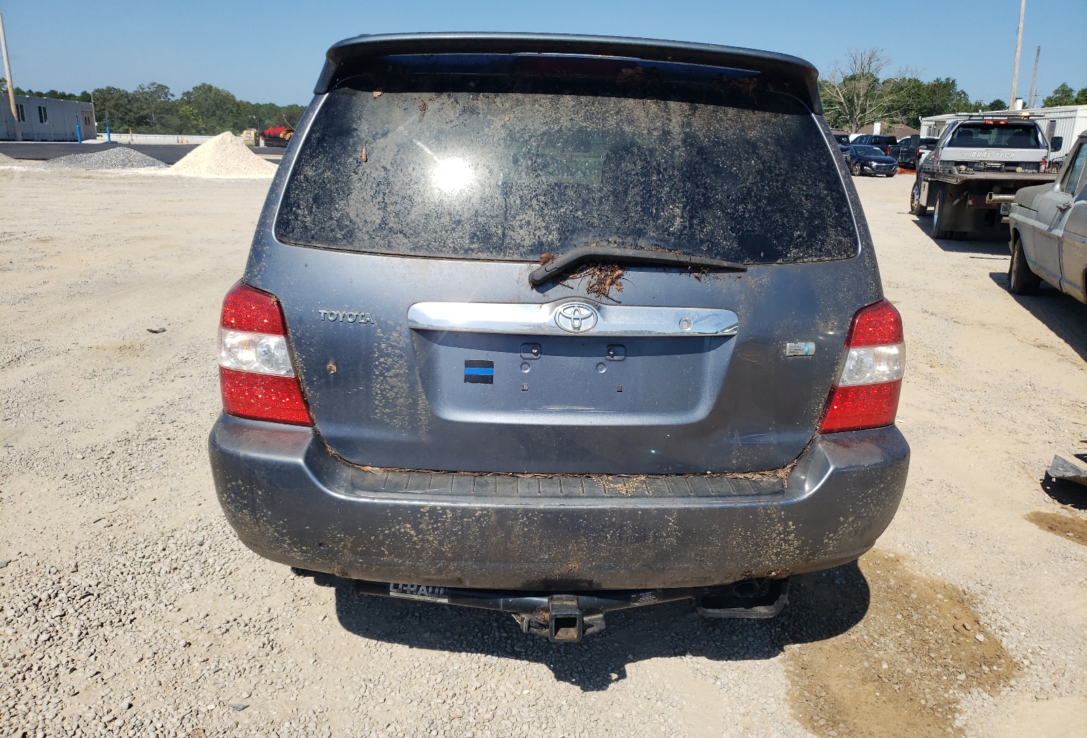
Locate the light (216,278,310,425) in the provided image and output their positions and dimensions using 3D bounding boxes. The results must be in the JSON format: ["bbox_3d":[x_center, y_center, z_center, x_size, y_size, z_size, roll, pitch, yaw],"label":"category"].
[{"bbox_3d":[-0.668,-0.045,1.981,0.270,0.335,0.240,1,16,-4],"label":"light"}]

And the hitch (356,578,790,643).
[{"bbox_3d":[0.093,0.560,2.046,1.110,0.170,0.360,1,16,-4],"label":"hitch"}]

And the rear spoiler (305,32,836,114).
[{"bbox_3d":[0.080,-0.727,2.026,1.280,0.170,0.300,1,16,-4],"label":"rear spoiler"}]

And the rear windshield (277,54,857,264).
[{"bbox_3d":[0.076,-0.505,2.017,1.420,0.500,0.110,1,-16,-4],"label":"rear windshield"}]

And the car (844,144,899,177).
[{"bbox_3d":[16.510,-10.834,42.454,1.855,1.455,4.930,0,16,-8],"label":"car"}]

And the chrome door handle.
[{"bbox_3d":[0.077,-0.118,1.874,0.760,0.085,0.065,1,16,-4],"label":"chrome door handle"}]

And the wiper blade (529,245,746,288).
[{"bbox_3d":[0.213,-0.234,1.901,0.510,0.100,0.080,1,16,-4],"label":"wiper blade"}]

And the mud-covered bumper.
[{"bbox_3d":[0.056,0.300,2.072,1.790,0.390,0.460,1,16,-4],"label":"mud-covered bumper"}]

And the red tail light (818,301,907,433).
[{"bbox_3d":[0.799,-0.016,2.078,0.270,0.335,0.240,1,16,-4],"label":"red tail light"}]

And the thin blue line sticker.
[{"bbox_3d":[-0.150,0.007,1.901,0.069,0.060,0.003,1,16,-4],"label":"thin blue line sticker"}]

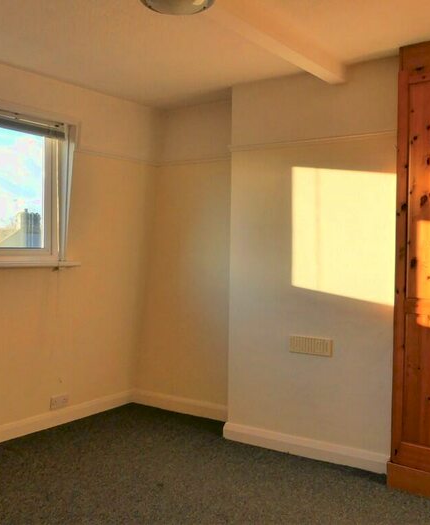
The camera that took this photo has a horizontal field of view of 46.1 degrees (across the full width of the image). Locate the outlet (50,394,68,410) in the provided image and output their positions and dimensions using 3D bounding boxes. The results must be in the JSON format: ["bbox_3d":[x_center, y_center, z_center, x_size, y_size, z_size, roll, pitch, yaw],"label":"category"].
[{"bbox_3d":[-1.063,0.956,3.467,0.014,0.087,0.147,11,8,38],"label":"outlet"}]

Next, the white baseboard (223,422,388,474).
[{"bbox_3d":[0.508,1.096,3.026,1.031,0.112,0.022,1,2,30],"label":"white baseboard"}]

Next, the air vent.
[{"bbox_3d":[0.563,0.493,2.970,0.262,0.097,0.018,1,2,30],"label":"air vent"}]

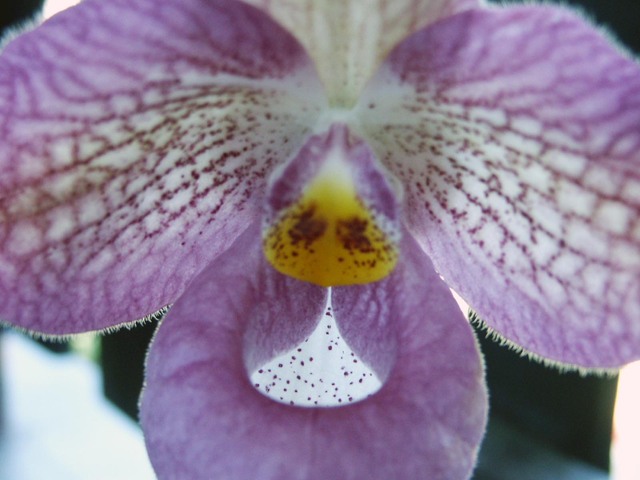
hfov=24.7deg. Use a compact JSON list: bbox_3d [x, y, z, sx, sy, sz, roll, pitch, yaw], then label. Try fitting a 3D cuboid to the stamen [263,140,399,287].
[{"bbox_3d":[0.001,-0.003,0.186,0.017,0.018,0.009,3,-1,0],"label":"stamen"}]

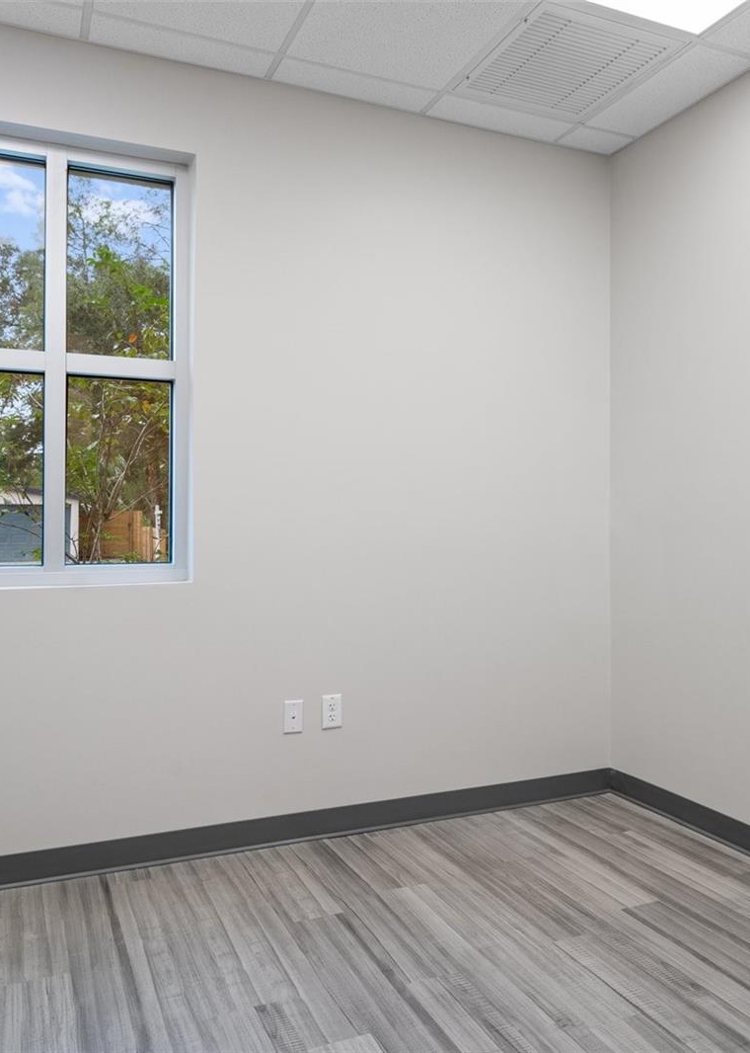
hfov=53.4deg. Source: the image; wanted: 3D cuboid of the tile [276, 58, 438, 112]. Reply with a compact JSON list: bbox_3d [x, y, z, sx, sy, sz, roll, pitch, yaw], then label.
[{"bbox_3d":[-0.063,-1.609,2.714,0.590,0.020,0.146,0,0,-23],"label":"tile"}]

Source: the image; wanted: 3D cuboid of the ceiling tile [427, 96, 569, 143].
[{"bbox_3d":[0.506,-1.610,2.934,0.588,0.020,0.146,0,0,-23],"label":"ceiling tile"}]

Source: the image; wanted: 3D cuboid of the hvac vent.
[{"bbox_3d":[0.659,-1.614,2.608,0.542,0.030,0.536,0,0,-23],"label":"hvac vent"}]

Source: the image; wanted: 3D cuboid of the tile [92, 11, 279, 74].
[{"bbox_3d":[-0.634,-1.608,2.491,0.587,0.020,0.149,0,0,-23],"label":"tile"}]

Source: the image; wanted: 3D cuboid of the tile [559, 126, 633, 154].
[{"bbox_3d":[0.925,-1.611,3.099,0.275,0.020,0.145,0,0,-23],"label":"tile"}]

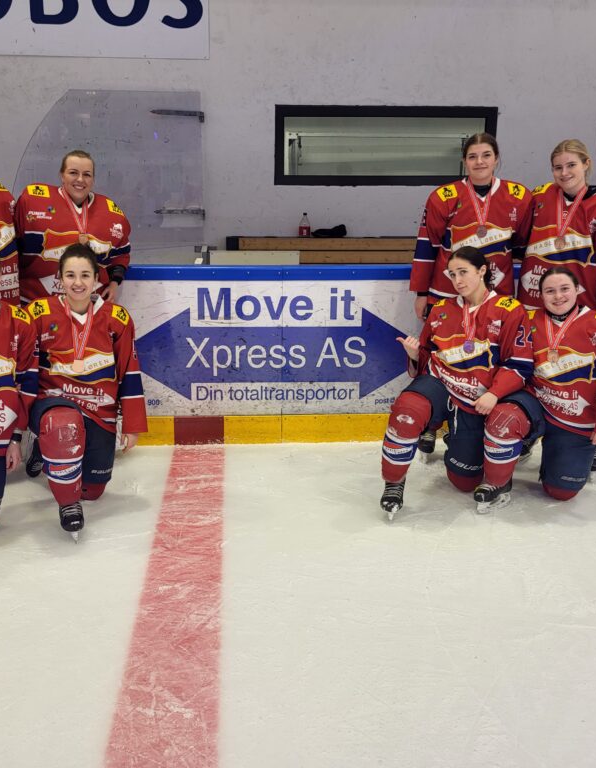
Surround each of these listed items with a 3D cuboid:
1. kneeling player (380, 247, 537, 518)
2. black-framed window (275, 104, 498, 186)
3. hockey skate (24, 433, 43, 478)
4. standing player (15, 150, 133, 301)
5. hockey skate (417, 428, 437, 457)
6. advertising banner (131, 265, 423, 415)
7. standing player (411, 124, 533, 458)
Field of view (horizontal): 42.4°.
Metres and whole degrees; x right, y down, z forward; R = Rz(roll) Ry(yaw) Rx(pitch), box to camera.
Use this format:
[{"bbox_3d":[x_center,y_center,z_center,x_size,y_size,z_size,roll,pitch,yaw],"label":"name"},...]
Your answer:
[{"bbox_3d":[0.795,-0.054,3.775,0.630,1.240,0.920,6,15,25],"label":"kneeling player"},{"bbox_3d":[0.689,-1.868,6.047,1.734,0.599,0.100,-1,13,-2],"label":"black-framed window"},{"bbox_3d":[-1.463,0.352,4.246,0.100,0.230,0.310,-2,13,-7],"label":"hockey skate"},{"bbox_3d":[-1.159,-0.368,4.120,0.600,1.690,0.460,-5,14,-19],"label":"standing player"},{"bbox_3d":[0.751,0.277,4.551,0.100,0.240,0.300,1,13,5],"label":"hockey skate"},{"bbox_3d":[-0.141,-0.248,4.573,1.850,0.920,0.060,-1,13,-2],"label":"advertising banner"},{"bbox_3d":[0.950,-0.458,4.293,0.620,1.790,0.440,2,13,9],"label":"standing player"}]

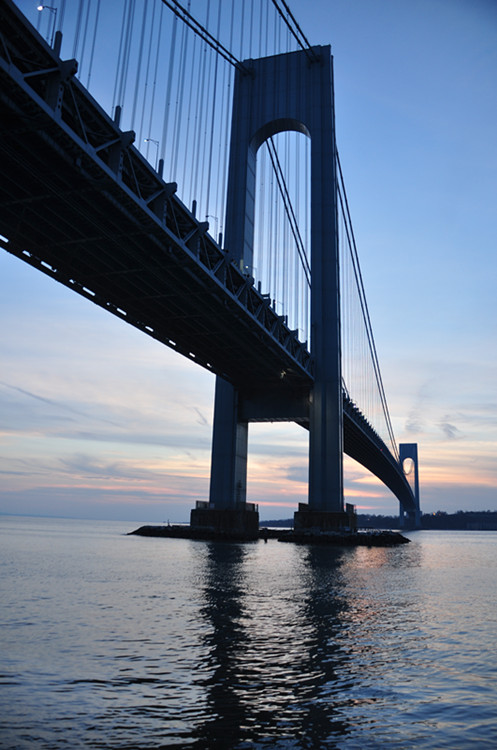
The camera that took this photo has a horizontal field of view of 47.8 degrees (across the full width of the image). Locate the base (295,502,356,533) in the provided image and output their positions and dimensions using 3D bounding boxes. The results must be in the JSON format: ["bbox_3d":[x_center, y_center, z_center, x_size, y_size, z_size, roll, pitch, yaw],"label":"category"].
[{"bbox_3d":[27.480,50.280,195.260,18.300,10.000,20.500,-3,-16,18],"label":"base"}]

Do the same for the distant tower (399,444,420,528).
[{"bbox_3d":[406.500,279.500,1415.000,46.000,210.000,13.000,-3,-16,18],"label":"distant tower"}]

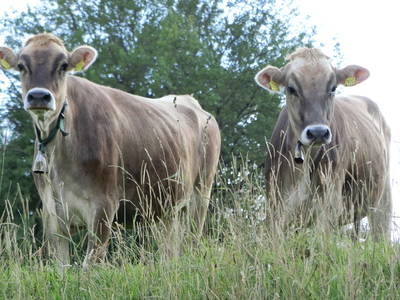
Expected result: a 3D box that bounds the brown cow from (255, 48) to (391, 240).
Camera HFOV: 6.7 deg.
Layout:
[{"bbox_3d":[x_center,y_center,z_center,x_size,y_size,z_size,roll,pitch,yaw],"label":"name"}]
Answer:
[{"bbox_3d":[0.680,0.210,17.700,0.570,1.390,1.980,-1,-2,14],"label":"brown cow"}]

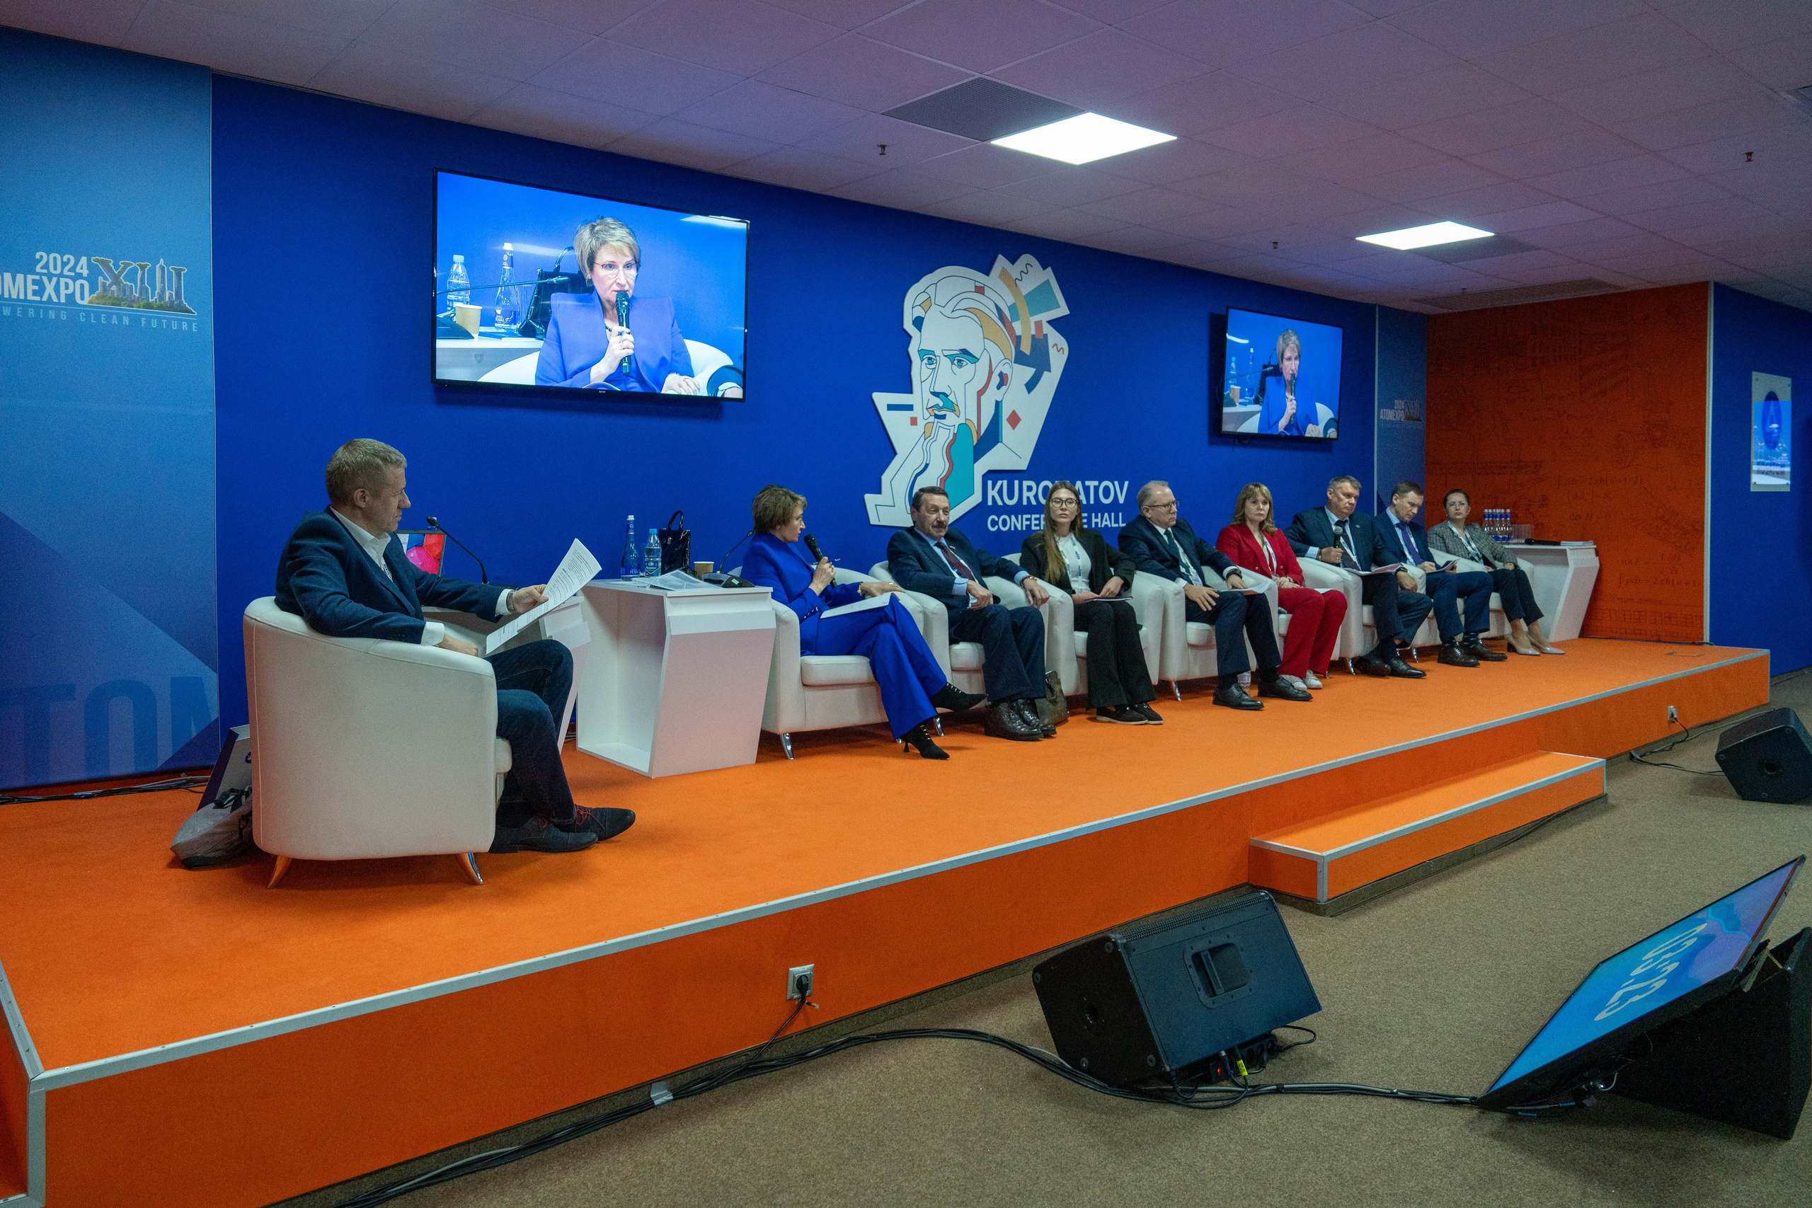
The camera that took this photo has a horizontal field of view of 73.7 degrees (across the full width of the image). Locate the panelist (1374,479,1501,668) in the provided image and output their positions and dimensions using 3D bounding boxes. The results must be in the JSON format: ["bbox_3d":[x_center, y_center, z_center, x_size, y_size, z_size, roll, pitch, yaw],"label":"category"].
[{"bbox_3d":[3.444,-0.224,7.932,0.560,1.140,0.880,-2,4,-33],"label":"panelist"}]

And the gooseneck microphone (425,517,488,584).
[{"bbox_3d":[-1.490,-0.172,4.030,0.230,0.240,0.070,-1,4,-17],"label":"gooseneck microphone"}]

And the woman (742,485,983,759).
[{"bbox_3d":[-0.188,0.042,5.011,1.000,1.080,0.560,3,4,33],"label":"woman"}]

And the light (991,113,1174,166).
[{"bbox_3d":[0.771,-2.017,5.234,0.595,0.025,0.595,-3,4,-40],"label":"light"}]

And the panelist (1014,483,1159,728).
[{"bbox_3d":[0.946,-0.056,6.075,0.560,1.160,0.920,-2,4,-39],"label":"panelist"}]

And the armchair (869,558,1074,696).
[{"bbox_3d":[0.187,0.177,5.724,0.800,0.750,0.750,-2,4,-39],"label":"armchair"}]

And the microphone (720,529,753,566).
[{"bbox_3d":[-0.701,-0.218,5.058,0.190,0.190,0.050,-2,3,-34],"label":"microphone"}]

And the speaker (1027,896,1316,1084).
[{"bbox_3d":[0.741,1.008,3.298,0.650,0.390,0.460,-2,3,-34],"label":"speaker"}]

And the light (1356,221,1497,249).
[{"bbox_3d":[3.076,-2.173,7.154,0.595,0.025,0.595,-3,4,-40],"label":"light"}]

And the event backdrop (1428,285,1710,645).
[{"bbox_3d":[5.049,-1.064,9.400,0.080,2.580,2.110,-3,4,-40],"label":"event backdrop"}]

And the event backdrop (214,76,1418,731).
[{"bbox_3d":[0.773,-0.894,7.282,8.715,2.600,0.100,-2,3,-40],"label":"event backdrop"}]

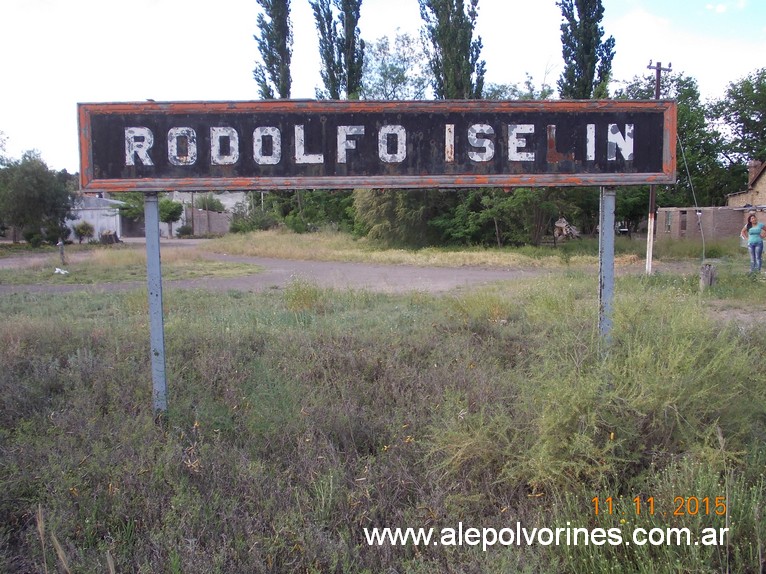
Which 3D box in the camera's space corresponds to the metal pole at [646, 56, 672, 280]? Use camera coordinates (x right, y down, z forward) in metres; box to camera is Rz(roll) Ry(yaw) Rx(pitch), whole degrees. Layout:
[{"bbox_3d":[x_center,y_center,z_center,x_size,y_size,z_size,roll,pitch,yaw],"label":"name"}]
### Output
[{"bbox_3d":[7.665,-3.341,23.600,0.660,5.900,0.220,0,5,-18],"label":"metal pole"}]

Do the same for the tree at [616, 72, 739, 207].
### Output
[{"bbox_3d":[17.517,-7.643,50.000,6.800,10.000,6.500,-1,5,0],"label":"tree"}]

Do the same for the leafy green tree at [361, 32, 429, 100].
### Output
[{"bbox_3d":[0.848,-11.100,62.000,6.200,14.300,6.200,-1,5,0],"label":"leafy green tree"}]

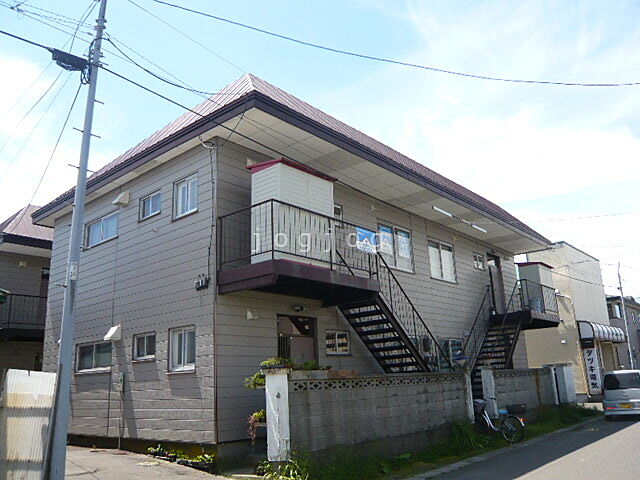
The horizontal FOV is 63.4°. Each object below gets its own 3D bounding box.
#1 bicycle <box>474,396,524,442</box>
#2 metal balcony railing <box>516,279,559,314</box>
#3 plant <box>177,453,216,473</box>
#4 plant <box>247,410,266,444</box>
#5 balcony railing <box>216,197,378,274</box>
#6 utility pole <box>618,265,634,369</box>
[{"bbox_3d":[4.587,4.771,13.709,0.550,1.040,1.760,8,-18,-35],"label":"bicycle"},{"bbox_3d":[8.636,2.328,20.323,0.420,1.140,3.450,-15,-19,39],"label":"metal balcony railing"},{"bbox_3d":[-2.252,4.030,9.405,0.980,0.280,0.240,-15,-19,39],"label":"plant"},{"bbox_3d":[-1.006,3.152,8.750,0.360,0.580,0.380,-15,-19,39],"label":"plant"},{"bbox_3d":[-0.314,0.241,10.861,1.500,1.120,3.310,-15,-19,39],"label":"balcony railing"},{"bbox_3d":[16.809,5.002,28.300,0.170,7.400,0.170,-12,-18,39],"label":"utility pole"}]

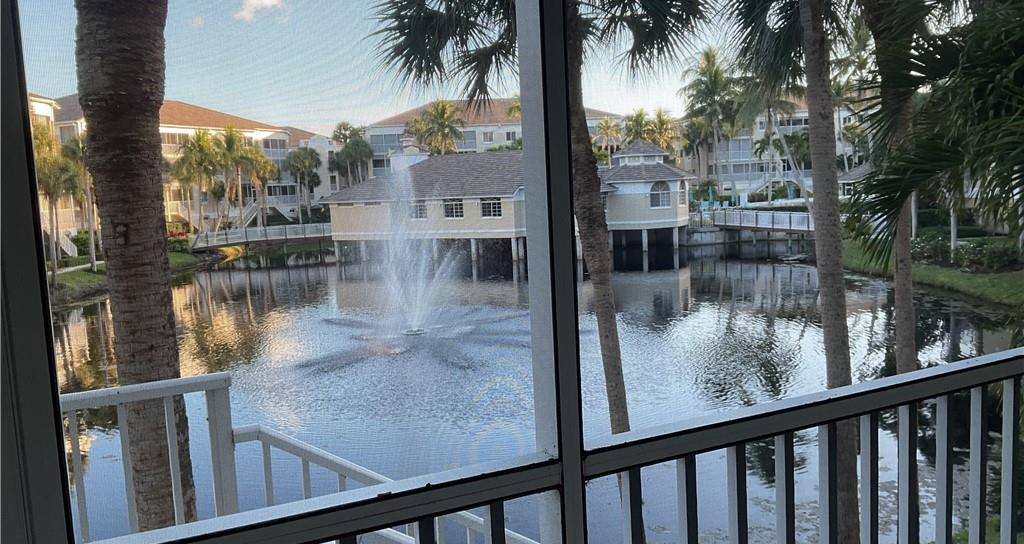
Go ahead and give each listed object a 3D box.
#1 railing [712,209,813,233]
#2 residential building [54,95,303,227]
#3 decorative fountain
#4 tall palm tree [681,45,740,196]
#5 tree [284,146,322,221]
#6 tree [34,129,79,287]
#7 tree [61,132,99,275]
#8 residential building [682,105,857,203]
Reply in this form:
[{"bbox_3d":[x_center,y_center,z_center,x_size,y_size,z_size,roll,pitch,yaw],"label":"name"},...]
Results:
[{"bbox_3d":[17.864,-3.656,60.008,0.150,1.100,13.500,-5,7,-21],"label":"railing"},{"bbox_3d":[-41.205,-12.099,96.453,17.000,14.800,32.036,0,7,21],"label":"residential building"},{"bbox_3d":[-3.437,-0.811,28.964,8.000,5.600,8.000,-3,6,-7],"label":"decorative fountain"},{"bbox_3d":[22.229,-16.150,95.923,6.800,17.745,6.800,-1,6,13],"label":"tall palm tree"},{"bbox_3d":[-21.569,-8.894,89.467,3.900,8.312,3.900,-4,6,-13],"label":"tree"},{"bbox_3d":[-24.801,-3.541,46.780,2.600,8.471,2.600,-6,7,-27],"label":"tree"},{"bbox_3d":[-25.405,-4.084,50.943,2.800,8.309,2.800,-5,7,-26],"label":"tree"},{"bbox_3d":[38.175,-17.831,122.909,26.000,14.000,16.000,0,7,21],"label":"residential building"}]

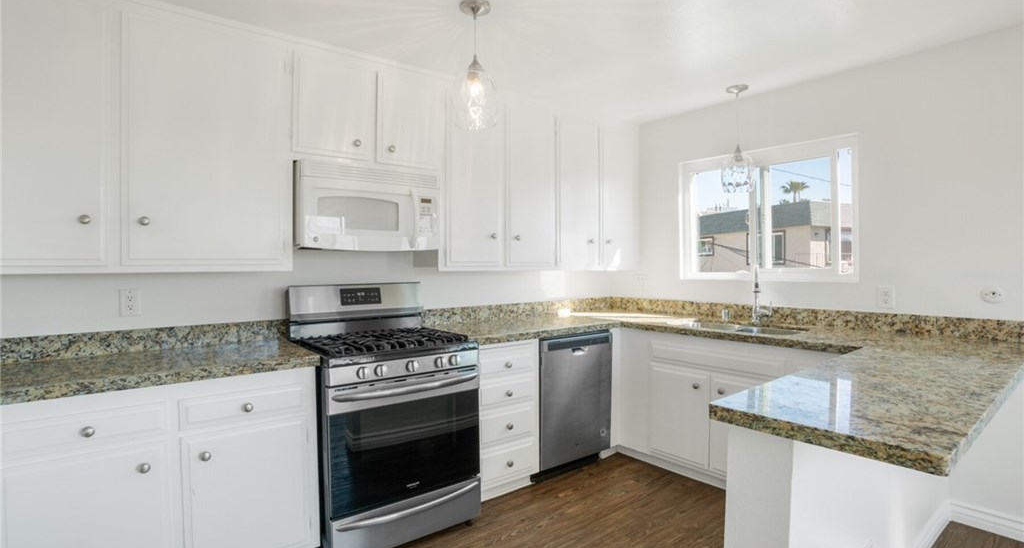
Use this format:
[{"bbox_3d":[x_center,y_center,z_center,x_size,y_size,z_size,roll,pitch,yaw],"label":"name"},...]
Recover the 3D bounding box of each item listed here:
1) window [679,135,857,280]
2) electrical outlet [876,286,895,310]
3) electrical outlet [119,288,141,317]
[{"bbox_3d":[1.629,-0.384,3.190,0.100,0.852,1.142,-1,1,-37],"label":"window"},{"bbox_3d":[2.021,0.128,2.618,0.015,0.118,0.075,-1,1,-37],"label":"electrical outlet"},{"bbox_3d":[-1.716,0.131,2.171,0.075,0.123,0.015,-1,1,-37],"label":"electrical outlet"}]

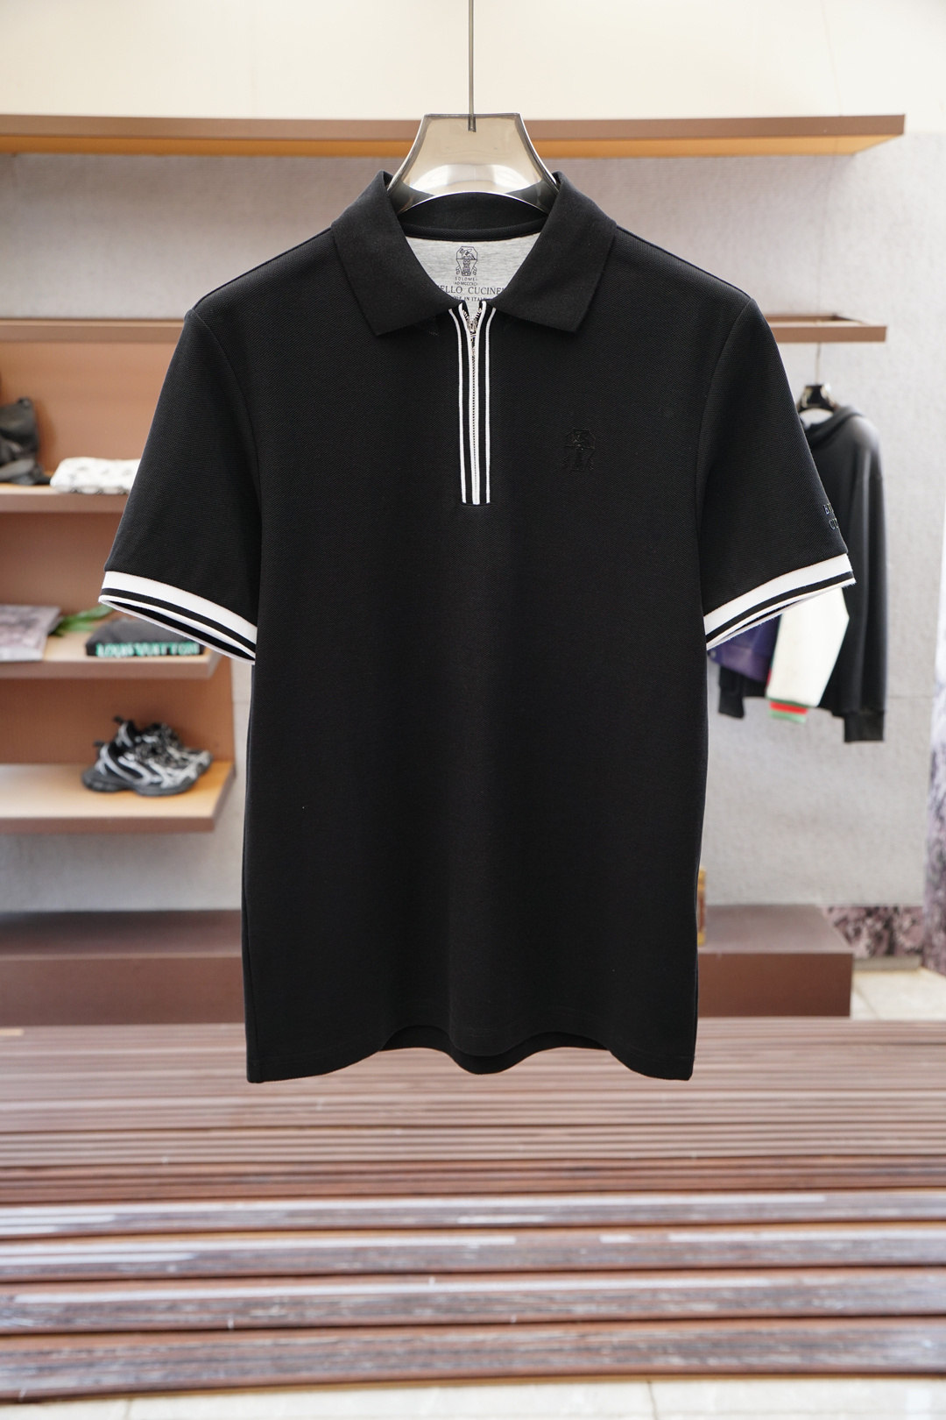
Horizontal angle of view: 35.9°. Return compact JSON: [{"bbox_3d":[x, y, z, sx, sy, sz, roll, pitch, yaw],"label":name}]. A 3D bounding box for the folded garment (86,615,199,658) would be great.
[{"bbox_3d":[-0.712,-0.168,3.268,0.252,0.042,0.230,0,16,-1],"label":"folded garment"}]

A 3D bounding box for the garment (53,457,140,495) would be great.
[{"bbox_3d":[-0.734,-0.501,3.111,0.270,0.053,0.220,0,16,-1],"label":"garment"}]

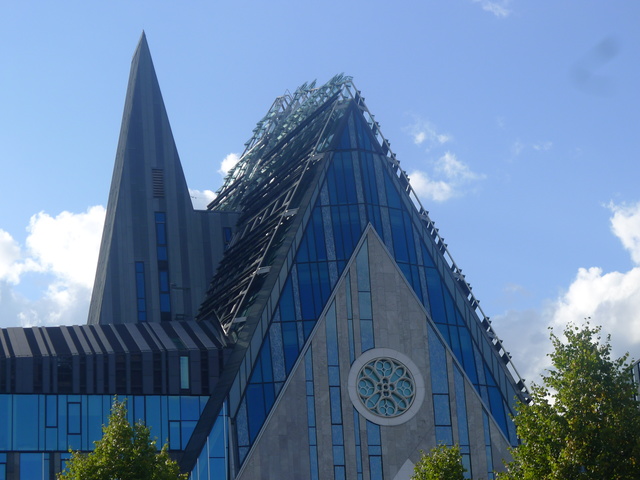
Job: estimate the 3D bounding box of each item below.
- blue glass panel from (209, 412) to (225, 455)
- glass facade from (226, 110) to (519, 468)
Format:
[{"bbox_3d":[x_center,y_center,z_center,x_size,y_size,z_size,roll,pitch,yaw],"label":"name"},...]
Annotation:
[{"bbox_3d":[-6.168,11.673,99.453,0.970,2.550,0.100,2,-20,-14],"label":"blue glass panel"},{"bbox_3d":[2.763,2.576,105.284,18.200,26.000,3.000,2,-20,-14],"label":"glass facade"}]

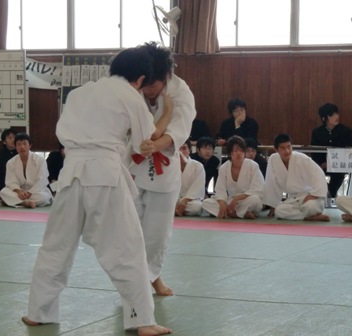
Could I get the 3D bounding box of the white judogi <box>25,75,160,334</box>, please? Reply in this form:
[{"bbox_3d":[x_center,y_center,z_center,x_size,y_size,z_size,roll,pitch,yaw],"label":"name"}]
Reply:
[{"bbox_3d":[-0.410,0.151,5.730,0.610,1.210,0.520,2,3,36],"label":"white judogi"}]

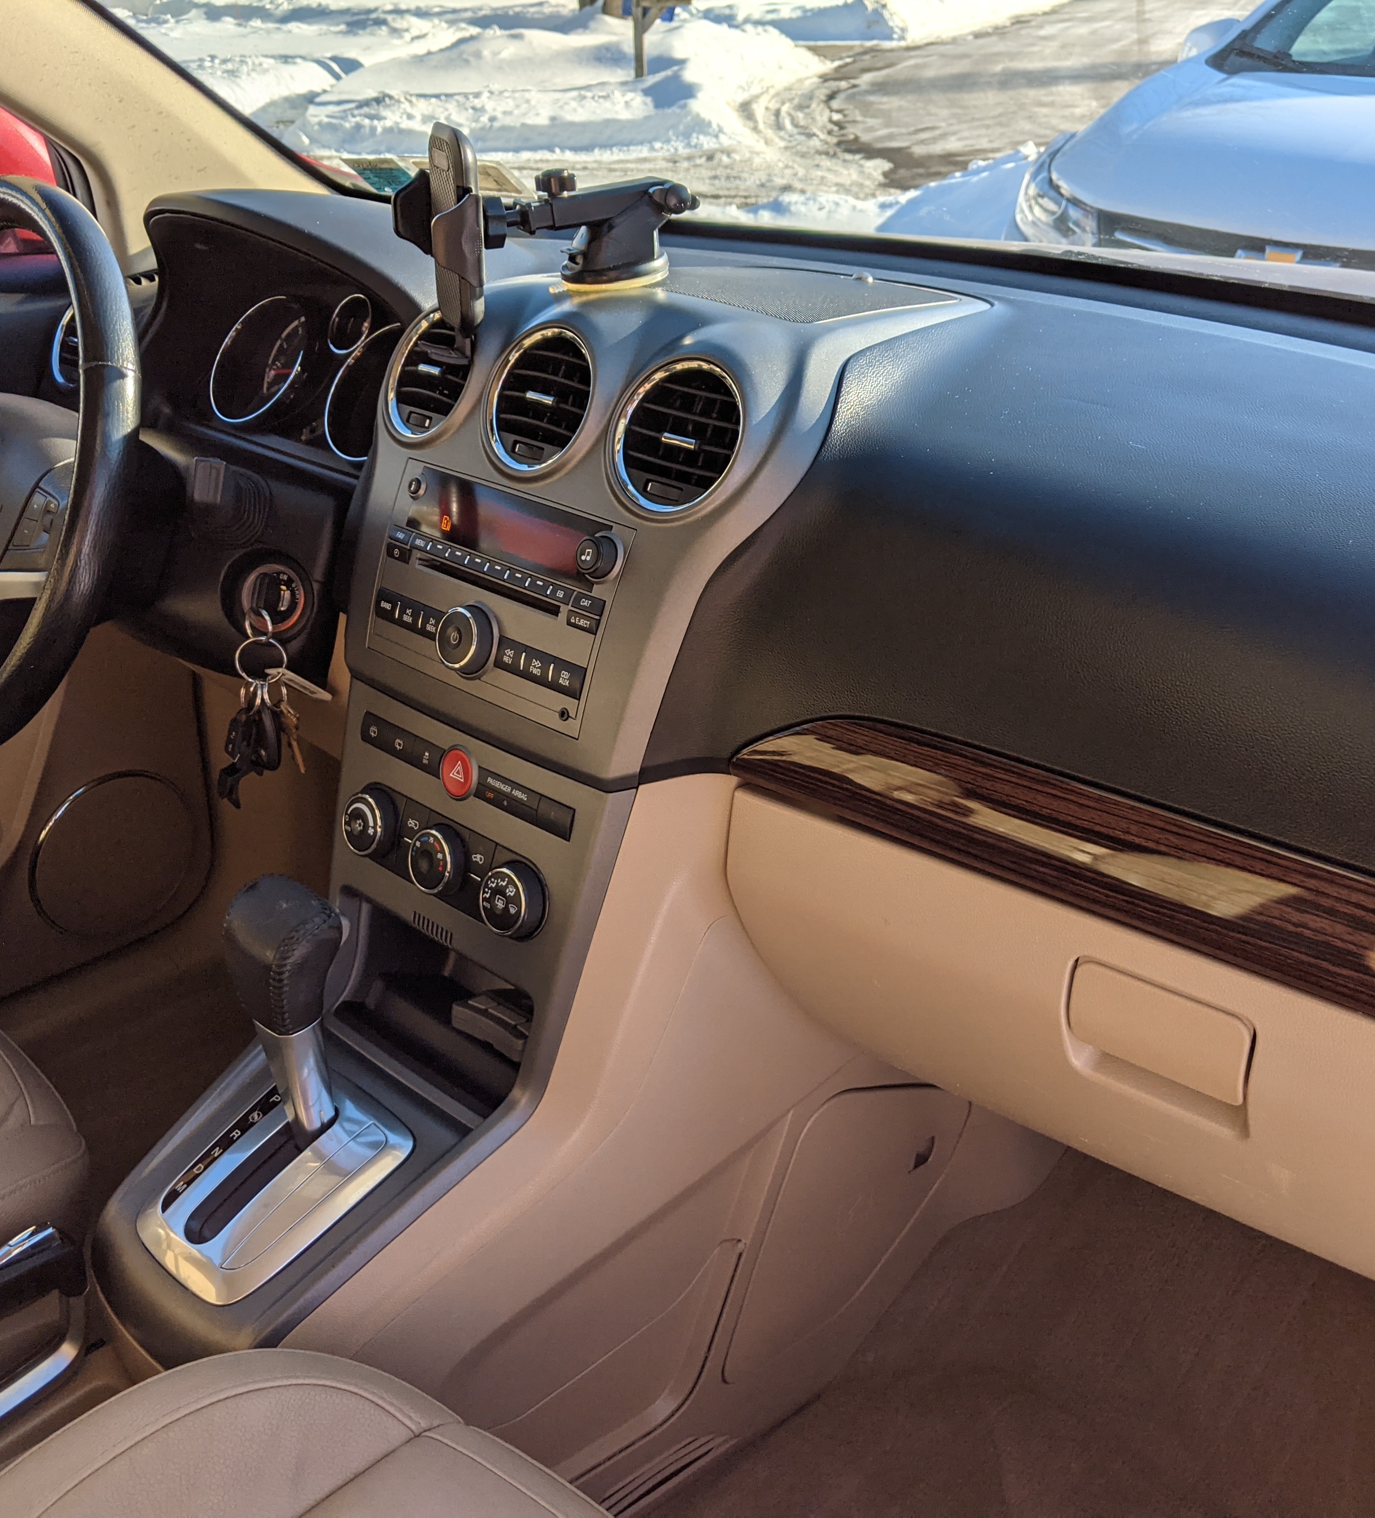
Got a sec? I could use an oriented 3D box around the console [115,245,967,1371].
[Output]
[{"bbox_3d":[-0.140,0.019,0.974,0.370,0.580,0.520,23,36,36],"label":"console"}]

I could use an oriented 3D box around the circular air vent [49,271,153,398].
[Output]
[{"bbox_3d":[-0.511,-0.369,1.365,0.100,0.100,0.035,23,14,36],"label":"circular air vent"}]

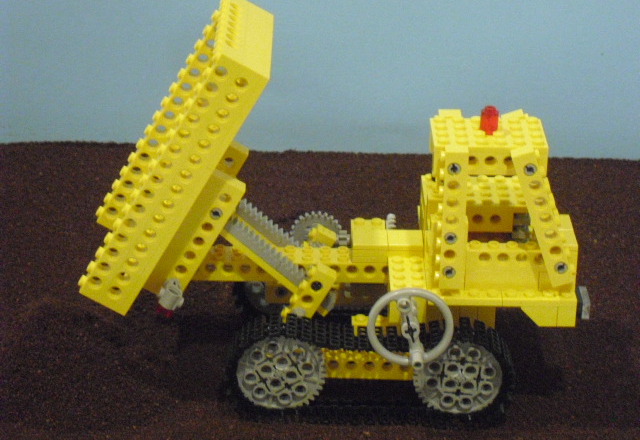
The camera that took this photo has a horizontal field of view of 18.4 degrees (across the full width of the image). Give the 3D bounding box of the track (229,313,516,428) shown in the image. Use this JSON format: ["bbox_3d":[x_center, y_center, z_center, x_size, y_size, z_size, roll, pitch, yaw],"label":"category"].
[{"bbox_3d":[0.022,0.066,0.873,0.126,0.046,0.019,1,25,-1],"label":"track"}]

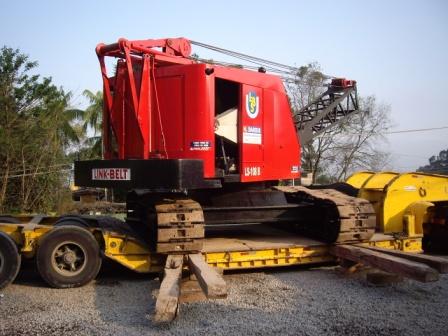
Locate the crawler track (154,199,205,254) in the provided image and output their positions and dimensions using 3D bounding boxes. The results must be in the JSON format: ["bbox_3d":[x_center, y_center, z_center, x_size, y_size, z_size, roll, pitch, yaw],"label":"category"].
[{"bbox_3d":[-1.391,1.073,10.755,0.851,1.025,4.050,0,1,-18],"label":"crawler track"}]

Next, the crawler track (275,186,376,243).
[{"bbox_3d":[2.109,1.070,11.905,0.851,1.025,4.050,0,1,-18],"label":"crawler track"}]

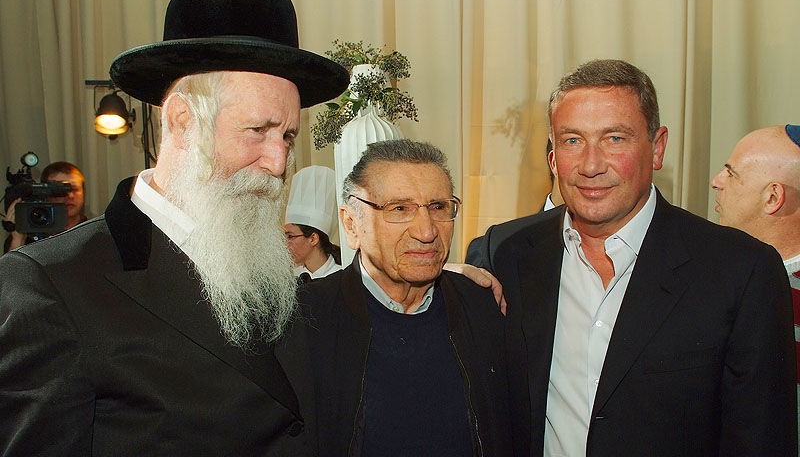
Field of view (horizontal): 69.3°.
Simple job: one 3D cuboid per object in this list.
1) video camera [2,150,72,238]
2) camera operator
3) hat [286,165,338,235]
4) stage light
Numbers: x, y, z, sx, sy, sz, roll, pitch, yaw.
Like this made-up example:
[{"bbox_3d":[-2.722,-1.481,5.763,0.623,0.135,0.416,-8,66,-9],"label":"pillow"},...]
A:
[{"bbox_3d":[-1.438,-0.127,2.300,0.230,0.340,0.500,-3,4,-32],"label":"video camera"},{"bbox_3d":[-1.430,0.581,2.492,0.580,1.740,0.500,-3,4,-31],"label":"camera operator"},{"bbox_3d":[-0.366,-0.113,2.420,0.210,0.280,0.210,8,3,-18],"label":"hat"},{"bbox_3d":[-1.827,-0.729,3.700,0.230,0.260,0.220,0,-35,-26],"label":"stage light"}]

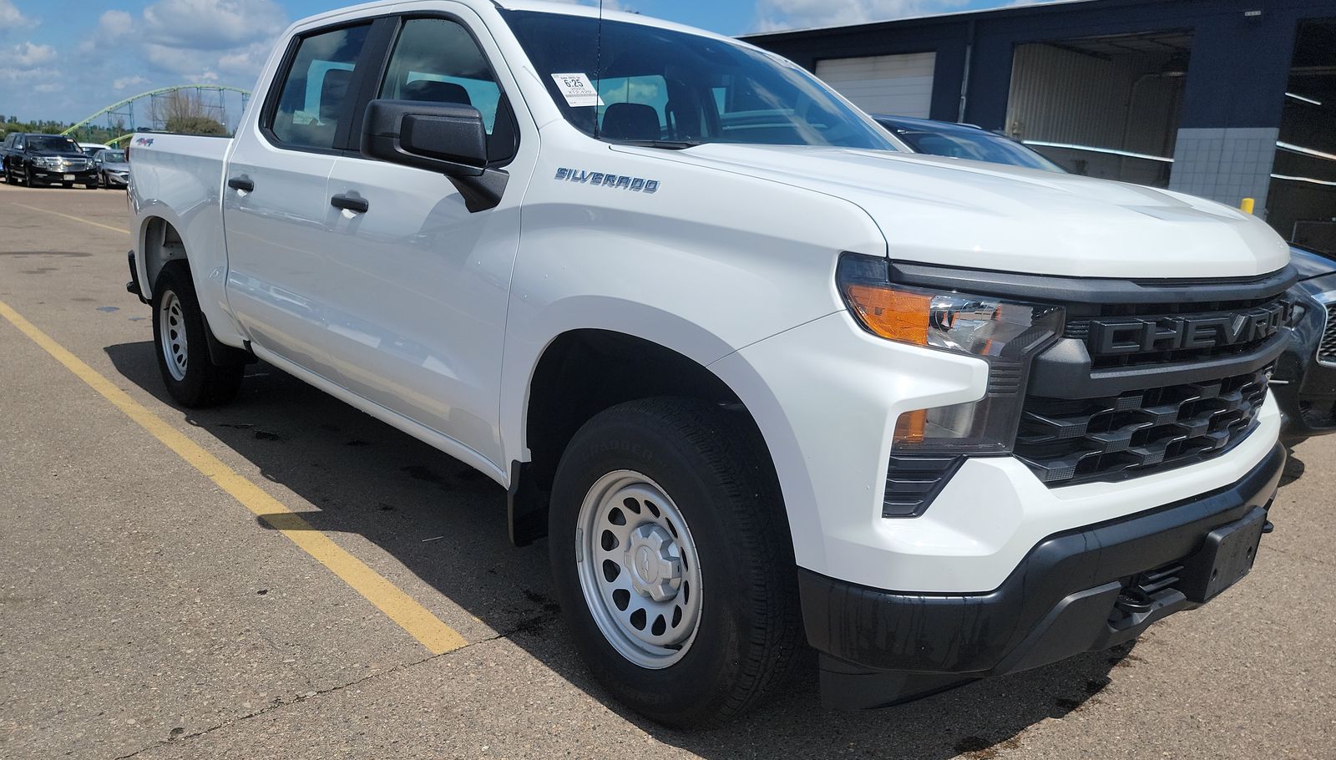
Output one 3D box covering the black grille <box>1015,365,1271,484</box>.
[{"bbox_3d":[1.228,0.076,2.162,1.420,0.230,0.180,-8,16,-42],"label":"black grille"}]

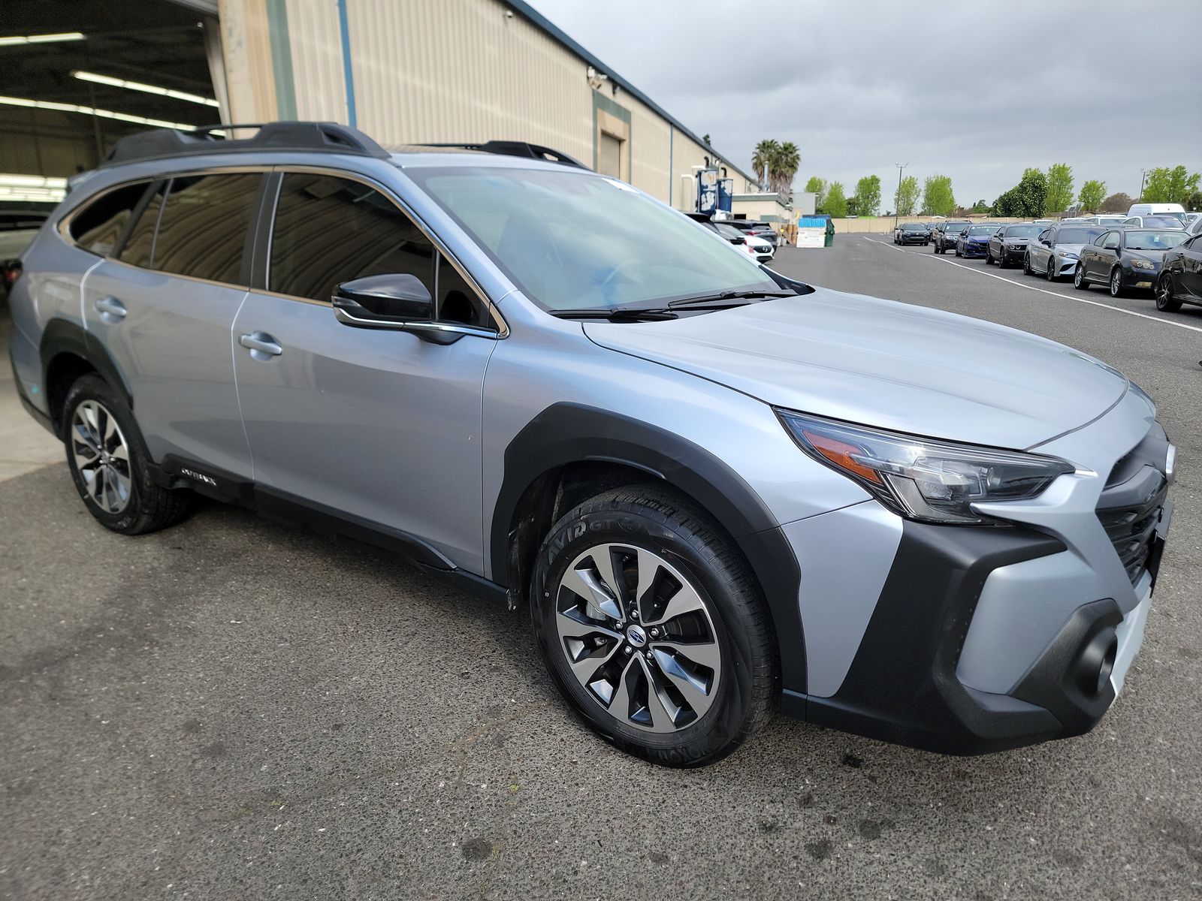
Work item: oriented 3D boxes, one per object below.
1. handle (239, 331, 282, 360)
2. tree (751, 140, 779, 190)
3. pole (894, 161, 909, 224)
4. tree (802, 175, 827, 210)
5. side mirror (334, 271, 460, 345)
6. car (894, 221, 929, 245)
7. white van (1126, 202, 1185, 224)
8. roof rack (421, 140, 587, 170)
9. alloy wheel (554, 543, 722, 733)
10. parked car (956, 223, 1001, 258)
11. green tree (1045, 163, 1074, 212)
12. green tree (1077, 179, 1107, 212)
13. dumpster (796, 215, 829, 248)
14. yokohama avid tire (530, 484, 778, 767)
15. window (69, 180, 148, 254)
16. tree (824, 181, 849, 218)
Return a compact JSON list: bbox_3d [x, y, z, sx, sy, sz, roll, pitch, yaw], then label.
[{"bbox_3d":[-1.099,-0.345,2.725,0.218,0.085,0.056,16,22,32],"label":"handle"},{"bbox_3d":[21.072,-33.615,106.524,3.500,11.503,3.500,0,15,0],"label":"tree"},{"bbox_3d":[34.929,-29.324,97.760,1.400,8.510,0.400,0,15,0],"label":"pole"},{"bbox_3d":[34.758,-39.914,135.000,3.950,9.490,3.950,4,16,13],"label":"tree"},{"bbox_3d":[-0.555,-0.400,2.303,0.200,0.190,0.250,12,19,33],"label":"side mirror"},{"bbox_3d":[23.974,-16.575,63.696,1.855,1.690,4.600,3,15,13],"label":"car"},{"bbox_3d":[36.033,-14.528,54.014,2.030,2.720,5.900,4,16,15],"label":"white van"},{"bbox_3d":[-0.781,-1.407,4.040,1.800,0.135,0.110,11,20,33],"label":"roof rack"},{"bbox_3d":[0.133,0.466,2.192,0.495,0.495,0.190,12,19,34],"label":"alloy wheel"},{"bbox_3d":[17.299,-9.449,37.569,1.860,1.450,4.880,5,16,15],"label":"parked car"},{"bbox_3d":[90.496,-49.902,164.750,5.300,13.080,5.300,0,15,0],"label":"green tree"},{"bbox_3d":[79.555,-39.610,135.000,4.720,8.860,4.720,4,16,13],"label":"green tree"},{"bbox_3d":[12.569,-13.035,49.800,1.850,1.780,1.450,4,16,13],"label":"dumpster"},{"bbox_3d":[0.142,0.461,2.204,0.725,0.725,0.235,12,19,34],"label":"yokohama avid tire"},{"bbox_3d":[-2.054,-0.950,3.440,0.580,0.330,0.070,11,-7,38],"label":"window"},{"bbox_3d":[39.798,-41.286,141.096,4.300,8.271,4.300,0,15,0],"label":"tree"}]

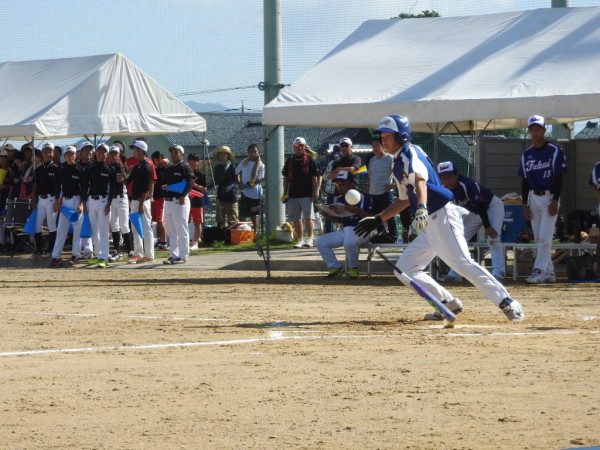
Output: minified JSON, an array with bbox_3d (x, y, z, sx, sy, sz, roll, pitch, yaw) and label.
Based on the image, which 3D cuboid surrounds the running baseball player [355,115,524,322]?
[{"bbox_3d":[1.013,-0.044,21.400,1.200,1.503,0.650,-1,1,-26],"label":"running baseball player"}]

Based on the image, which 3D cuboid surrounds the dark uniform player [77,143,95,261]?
[{"bbox_3d":[-3.173,-0.373,44.000,0.500,1.762,0.360,0,1,18],"label":"dark uniform player"}]

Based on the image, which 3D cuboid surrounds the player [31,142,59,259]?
[{"bbox_3d":[-3.867,-0.366,44.600,0.480,1.760,0.330,-1,0,9],"label":"player"}]

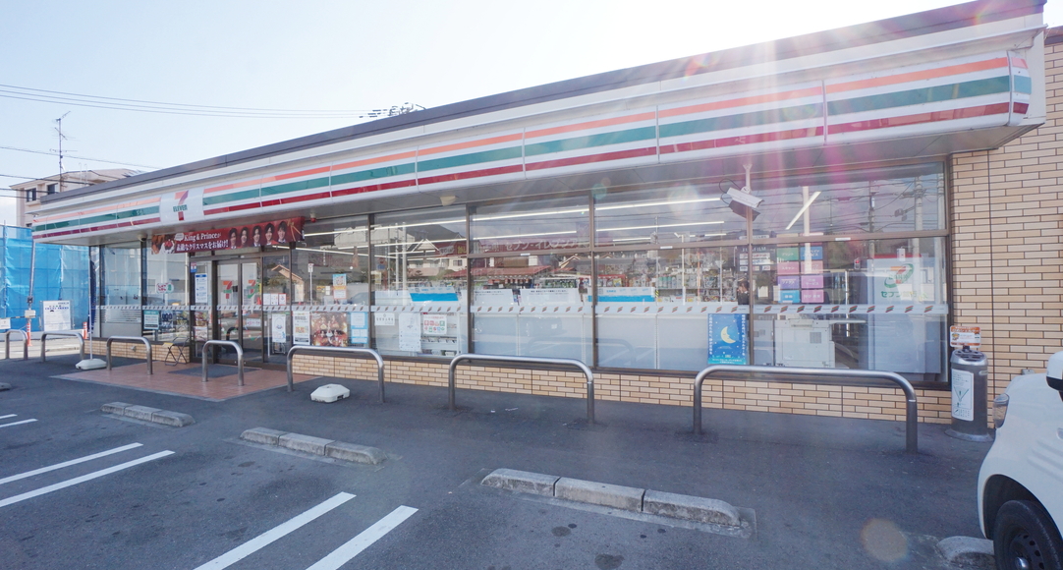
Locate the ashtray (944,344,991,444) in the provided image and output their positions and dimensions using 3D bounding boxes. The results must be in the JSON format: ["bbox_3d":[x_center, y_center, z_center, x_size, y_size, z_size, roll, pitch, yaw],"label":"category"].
[{"bbox_3d":[3.988,0.978,4.038,0.330,0.794,0.330,-1,-1,23],"label":"ashtray"}]

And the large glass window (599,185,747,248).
[{"bbox_3d":[1.592,-0.823,5.280,1.764,0.658,0.100,-1,0,23],"label":"large glass window"}]

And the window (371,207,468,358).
[{"bbox_3d":[-1.792,-0.017,6.971,1.833,2.294,0.100,-1,-1,23],"label":"window"}]

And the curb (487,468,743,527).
[{"bbox_3d":[0.459,1.397,2.992,1.730,0.097,0.150,-1,0,23],"label":"curb"}]

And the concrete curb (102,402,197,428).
[{"bbox_3d":[-4.637,1.537,5.332,1.760,0.100,0.165,-1,-1,23],"label":"concrete curb"}]

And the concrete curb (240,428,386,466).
[{"bbox_3d":[-2.039,1.448,4.053,1.715,0.098,0.150,-1,0,23],"label":"concrete curb"}]

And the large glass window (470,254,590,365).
[{"bbox_3d":[-0.030,0.341,6.213,1.868,1.508,0.100,-1,-1,23],"label":"large glass window"}]

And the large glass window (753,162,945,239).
[{"bbox_3d":[3.202,-0.846,4.581,1.671,0.648,0.100,-1,0,23],"label":"large glass window"}]

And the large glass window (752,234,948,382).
[{"bbox_3d":[3.369,0.281,4.756,1.743,1.523,0.100,-1,-1,23],"label":"large glass window"}]

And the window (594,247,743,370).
[{"bbox_3d":[1.694,0.317,5.474,1.813,1.538,0.100,-1,-1,23],"label":"window"}]

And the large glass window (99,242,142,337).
[{"bbox_3d":[-9.202,0.136,9.910,1.675,2.111,0.100,-1,0,23],"label":"large glass window"}]

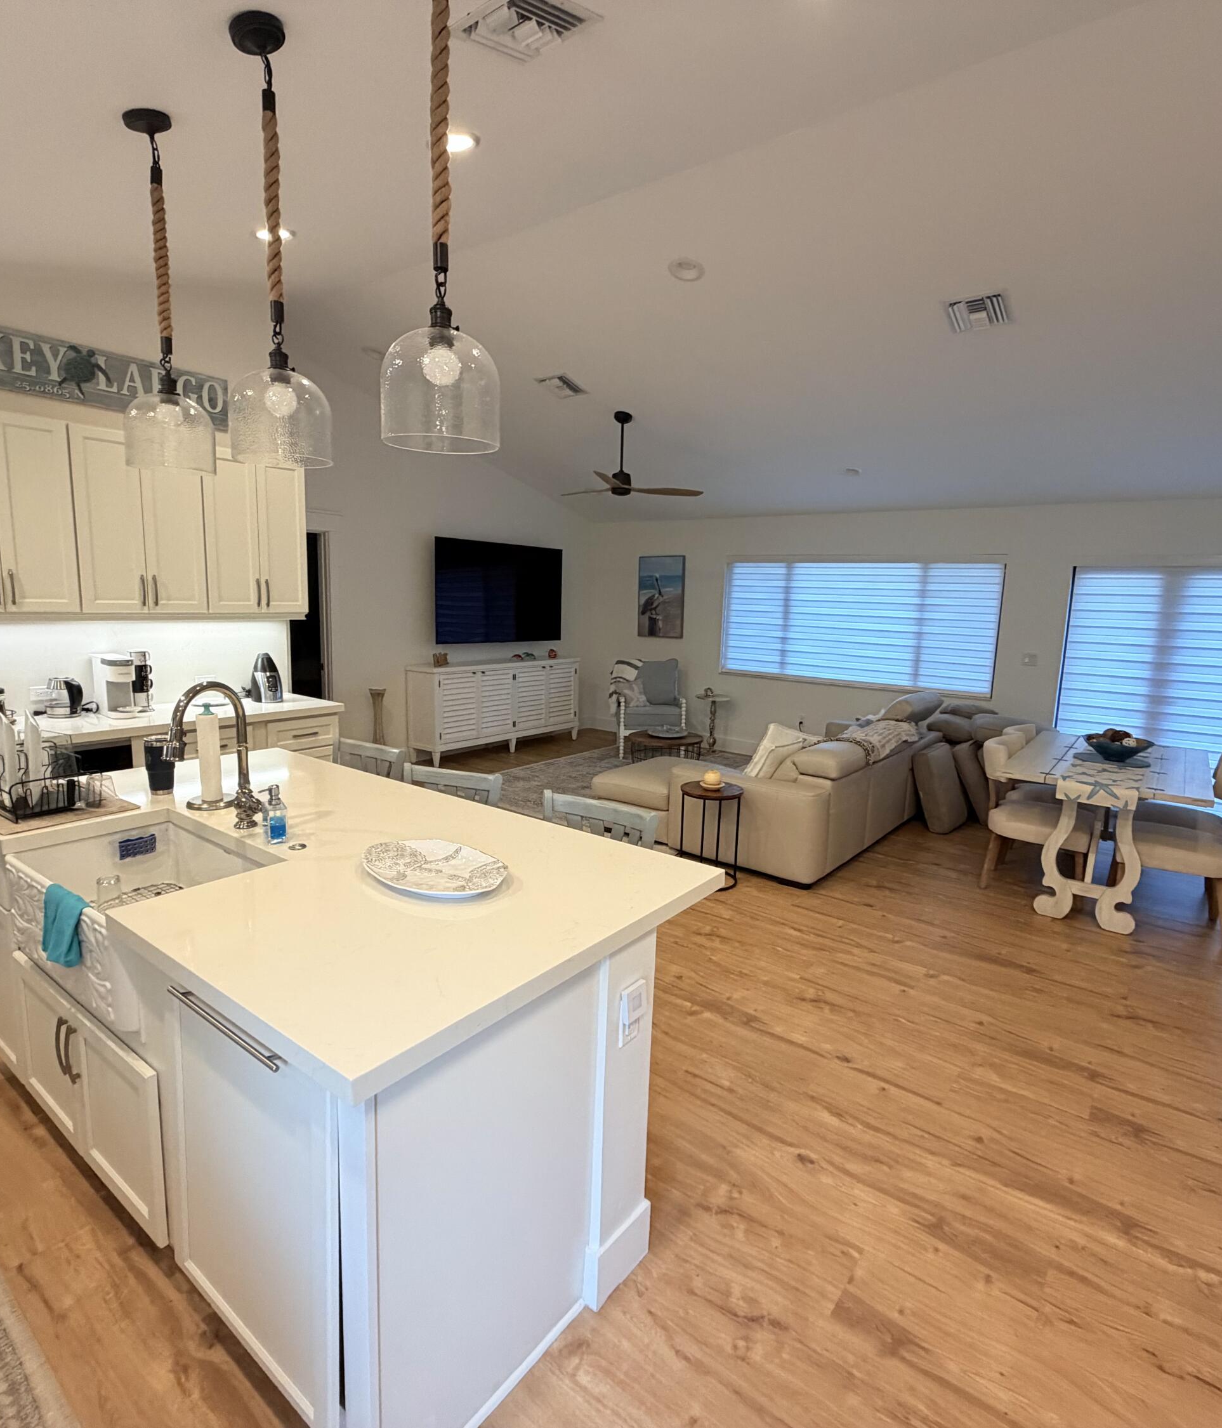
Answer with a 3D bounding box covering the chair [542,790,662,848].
[{"bbox_3d":[-0.189,0.792,2.409,0.447,0.974,0.507,8,11,33],"label":"chair"}]

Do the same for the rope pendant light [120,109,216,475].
[{"bbox_3d":[-1.427,-1.309,2.438,0.260,1.060,0.260,9,11,36],"label":"rope pendant light"}]

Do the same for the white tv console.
[{"bbox_3d":[-1.127,-0.069,7.887,0.400,0.900,2.020,9,11,36],"label":"white tv console"}]

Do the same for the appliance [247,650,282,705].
[{"bbox_3d":[-2.155,-0.228,4.810,0.149,0.298,0.139,10,12,41],"label":"appliance"}]

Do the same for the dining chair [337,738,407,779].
[{"bbox_3d":[-1.180,0.640,3.169,0.447,0.974,0.507,8,11,35],"label":"dining chair"}]

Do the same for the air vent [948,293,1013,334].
[{"bbox_3d":[1.916,-2.079,4.004,0.298,0.030,0.298,8,-3,35],"label":"air vent"}]

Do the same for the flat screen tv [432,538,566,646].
[{"bbox_3d":[-1.109,-1.243,7.971,0.070,1.020,1.830,9,11,36],"label":"flat screen tv"}]

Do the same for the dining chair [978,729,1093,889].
[{"bbox_3d":[2.492,0.591,4.503,0.586,0.885,0.497,8,11,35],"label":"dining chair"}]

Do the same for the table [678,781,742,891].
[{"bbox_3d":[0.577,0.700,4.482,0.358,0.557,0.358,2,9,0],"label":"table"}]

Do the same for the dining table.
[{"bbox_3d":[3.024,0.664,4.704,0.930,0.760,1.750,9,11,36],"label":"dining table"}]

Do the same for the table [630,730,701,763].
[{"bbox_3d":[0.458,0.425,6.554,0.636,0.447,0.636,2,9,0],"label":"table"}]

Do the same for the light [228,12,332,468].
[{"bbox_3d":[-0.887,-1.226,2.041,0.260,1.060,0.260,9,11,36],"label":"light"}]

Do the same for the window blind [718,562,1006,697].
[{"bbox_3d":[2.293,-0.858,7.380,2.620,1.130,0.070,9,11,36],"label":"window blind"}]

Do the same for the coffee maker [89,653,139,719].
[{"bbox_3d":[-2.670,-0.152,4.126,0.318,0.328,0.139,10,12,42],"label":"coffee maker"}]

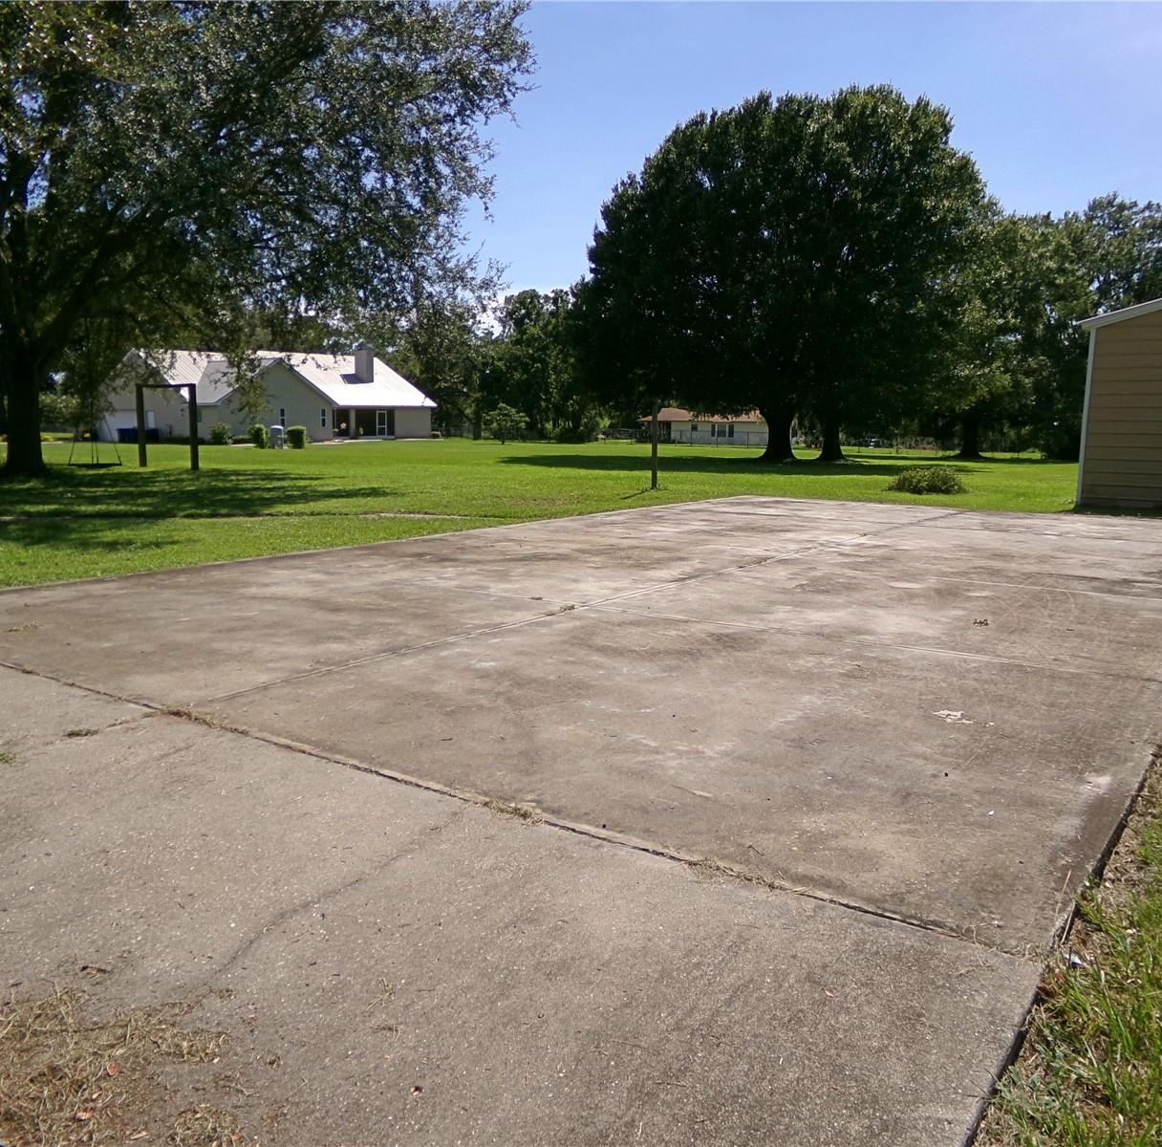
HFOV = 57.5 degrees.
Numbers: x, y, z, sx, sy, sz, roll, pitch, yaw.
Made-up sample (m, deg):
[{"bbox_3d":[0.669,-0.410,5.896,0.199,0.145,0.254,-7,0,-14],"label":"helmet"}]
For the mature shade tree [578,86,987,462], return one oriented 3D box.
[{"bbox_3d":[7.906,-11.236,40.509,15.600,13.779,15.000,2,8,10],"label":"mature shade tree"}]

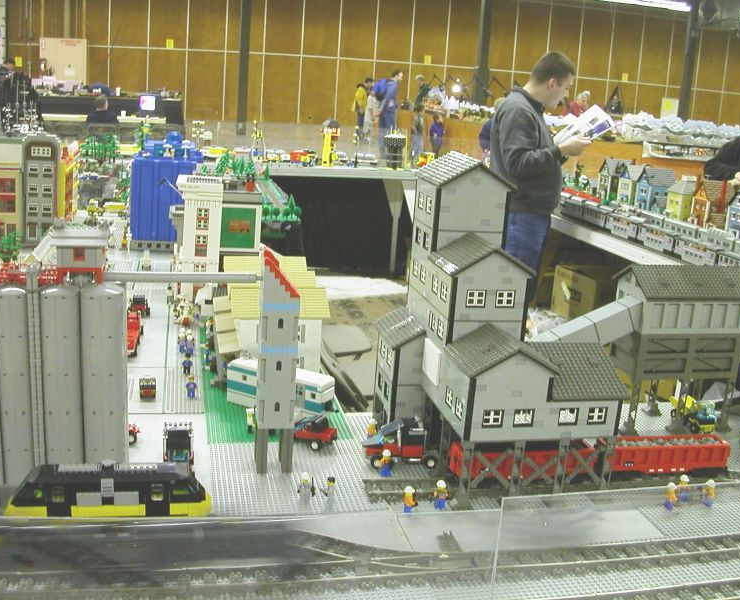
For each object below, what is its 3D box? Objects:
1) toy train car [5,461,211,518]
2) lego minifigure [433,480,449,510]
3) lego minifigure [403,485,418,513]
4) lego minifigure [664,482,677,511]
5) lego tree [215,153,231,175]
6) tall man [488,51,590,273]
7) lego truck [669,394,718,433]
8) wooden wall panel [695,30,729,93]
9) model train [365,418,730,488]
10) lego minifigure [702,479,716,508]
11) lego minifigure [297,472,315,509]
[{"bbox_3d":[-0.341,0.250,1.128,0.261,0.084,0.052,1,14,-11],"label":"toy train car"},{"bbox_3d":[0.104,0.285,1.249,0.024,0.043,0.016,-2,15,-21],"label":"lego minifigure"},{"bbox_3d":[0.059,0.288,1.221,0.016,0.043,0.024,1,14,-13],"label":"lego minifigure"},{"bbox_3d":[0.448,0.293,1.275,0.018,0.044,0.024,6,14,7],"label":"lego minifigure"},{"bbox_3d":[-0.394,-0.373,2.309,0.036,0.066,0.036,1,14,-13],"label":"lego tree"},{"bbox_3d":[0.811,-0.379,4.300,0.460,1.690,0.550,4,14,-1],"label":"tall man"},{"bbox_3d":[0.622,0.215,1.647,0.052,0.055,0.105,-1,15,-18],"label":"lego truck"},{"bbox_3d":[12.199,-8.543,30.500,1.220,2.380,0.040,1,14,-13],"label":"wooden wall panel"},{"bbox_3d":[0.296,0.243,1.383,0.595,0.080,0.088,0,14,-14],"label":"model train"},{"bbox_3d":[0.512,0.292,1.290,0.018,0.044,0.024,3,14,-4],"label":"lego minifigure"},{"bbox_3d":[-0.093,0.274,1.235,0.025,0.046,0.017,5,14,5],"label":"lego minifigure"}]

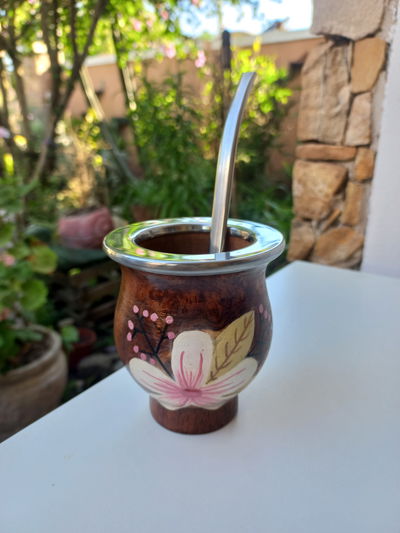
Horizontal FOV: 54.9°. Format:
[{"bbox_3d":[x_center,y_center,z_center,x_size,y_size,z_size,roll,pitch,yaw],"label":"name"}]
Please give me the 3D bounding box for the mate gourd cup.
[{"bbox_3d":[-0.003,0.032,0.206,0.088,0.098,0.088,0,18,0],"label":"mate gourd cup"}]

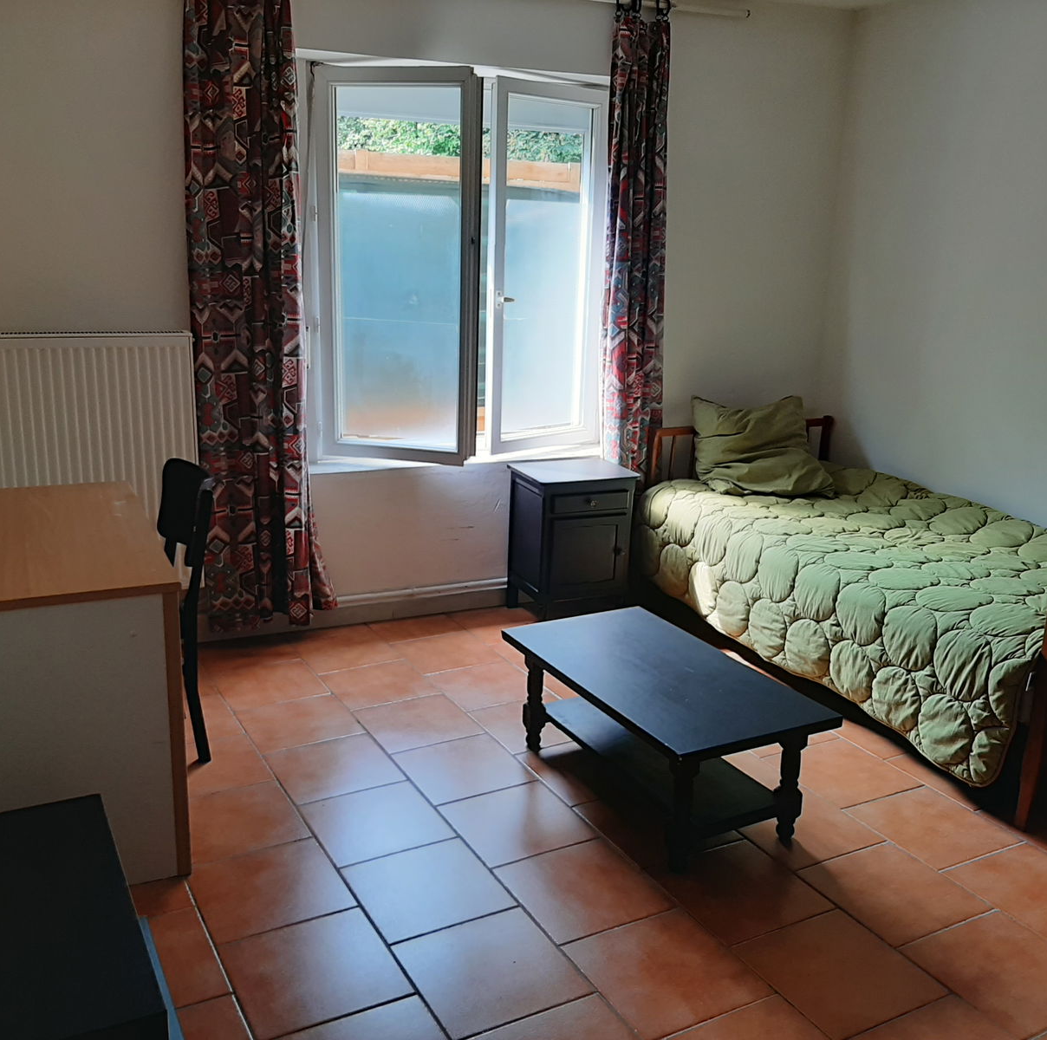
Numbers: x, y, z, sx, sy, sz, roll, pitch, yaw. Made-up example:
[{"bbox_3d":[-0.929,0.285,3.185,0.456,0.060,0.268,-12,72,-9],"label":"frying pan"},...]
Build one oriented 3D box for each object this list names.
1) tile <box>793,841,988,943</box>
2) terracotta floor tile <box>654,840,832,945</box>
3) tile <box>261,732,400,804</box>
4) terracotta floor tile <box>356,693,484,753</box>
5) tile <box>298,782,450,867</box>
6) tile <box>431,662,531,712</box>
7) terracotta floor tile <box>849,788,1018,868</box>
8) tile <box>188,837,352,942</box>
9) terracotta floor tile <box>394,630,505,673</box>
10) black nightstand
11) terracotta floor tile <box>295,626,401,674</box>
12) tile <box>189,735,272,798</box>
[{"bbox_3d":[0.903,0.912,2.554,0.332,0.012,0.332,-6,16,-28],"label":"tile"},{"bbox_3d":[0.526,0.911,2.571,0.335,0.010,0.335,-6,16,-28],"label":"terracotta floor tile"},{"bbox_3d":[-0.555,0.730,3.058,0.332,0.010,0.327,-7,17,-29],"label":"tile"},{"bbox_3d":[-0.340,0.658,3.354,0.332,0.010,0.327,-7,17,-29],"label":"terracotta floor tile"},{"bbox_3d":[-0.393,0.810,2.784,0.332,0.012,0.332,-6,16,-28],"label":"tile"},{"bbox_3d":[-0.122,0.593,3.678,0.332,0.012,0.332,-6,16,-28],"label":"tile"},{"bbox_3d":[1.115,0.837,2.843,0.332,0.010,0.327,-7,17,-29],"label":"terracotta floor tile"},{"bbox_3d":[-0.608,0.879,2.483,0.332,0.012,0.332,-6,16,-28],"label":"tile"},{"bbox_3d":[-0.306,0.517,4.018,0.335,0.010,0.335,-6,16,-28],"label":"terracotta floor tile"},{"bbox_3d":[0.192,0.098,4.300,0.434,0.622,0.349,-5,16,-23],"label":"black nightstand"},{"bbox_3d":[-0.687,0.510,4.003,0.335,0.010,0.335,-6,16,-28],"label":"terracotta floor tile"},{"bbox_3d":[-0.944,0.736,3.092,0.335,0.010,0.335,-6,16,-28],"label":"tile"}]

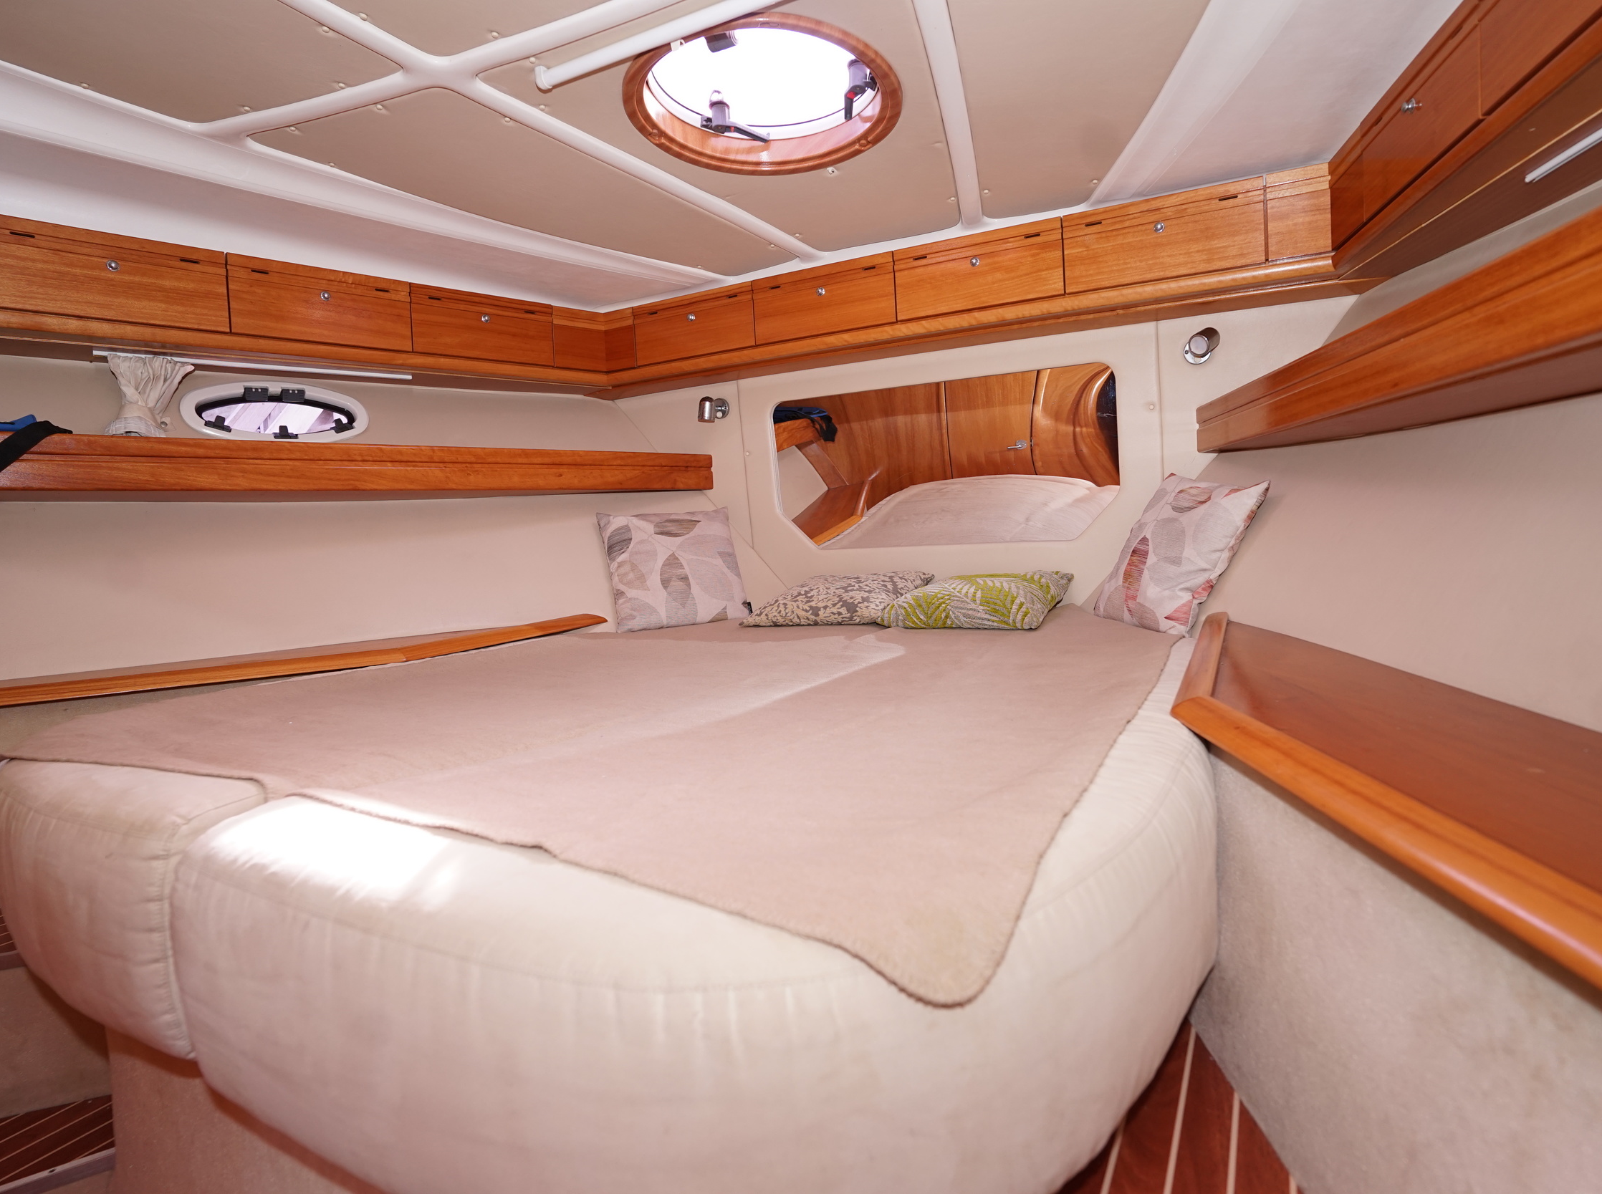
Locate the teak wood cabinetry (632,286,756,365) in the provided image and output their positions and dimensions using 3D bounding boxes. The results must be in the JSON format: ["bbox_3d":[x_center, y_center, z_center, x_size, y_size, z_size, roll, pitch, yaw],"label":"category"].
[{"bbox_3d":[-0.270,-0.841,2.679,0.471,0.186,0.240,0,7,32],"label":"teak wood cabinetry"}]

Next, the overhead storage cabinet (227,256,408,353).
[{"bbox_3d":[-1.290,-0.733,2.201,0.270,0.186,0.427,2,8,41],"label":"overhead storage cabinet"}]

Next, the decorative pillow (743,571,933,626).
[{"bbox_3d":[0.114,-0.001,2.327,0.400,0.115,0.390,0,9,28],"label":"decorative pillow"}]

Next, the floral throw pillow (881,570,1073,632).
[{"bbox_3d":[0.448,-0.002,2.153,0.400,0.115,0.390,0,9,28],"label":"floral throw pillow"}]

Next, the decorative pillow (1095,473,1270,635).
[{"bbox_3d":[0.826,-0.107,1.849,0.110,0.355,0.365,26,5,-11],"label":"decorative pillow"}]

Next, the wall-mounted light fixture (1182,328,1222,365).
[{"bbox_3d":[0.979,-0.615,2.062,0.075,0.085,0.100,2,8,41],"label":"wall-mounted light fixture"}]

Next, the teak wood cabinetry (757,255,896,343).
[{"bbox_3d":[0.114,-0.840,2.456,0.438,0.186,0.240,0,7,28],"label":"teak wood cabinetry"}]

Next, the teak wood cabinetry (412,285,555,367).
[{"bbox_3d":[-1.013,-0.782,2.525,0.270,0.186,0.439,2,8,40],"label":"teak wood cabinetry"}]

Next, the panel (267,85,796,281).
[{"bbox_3d":[-0.574,-0.943,2.034,0.464,0.040,1.194,-11,-10,41],"label":"panel"}]

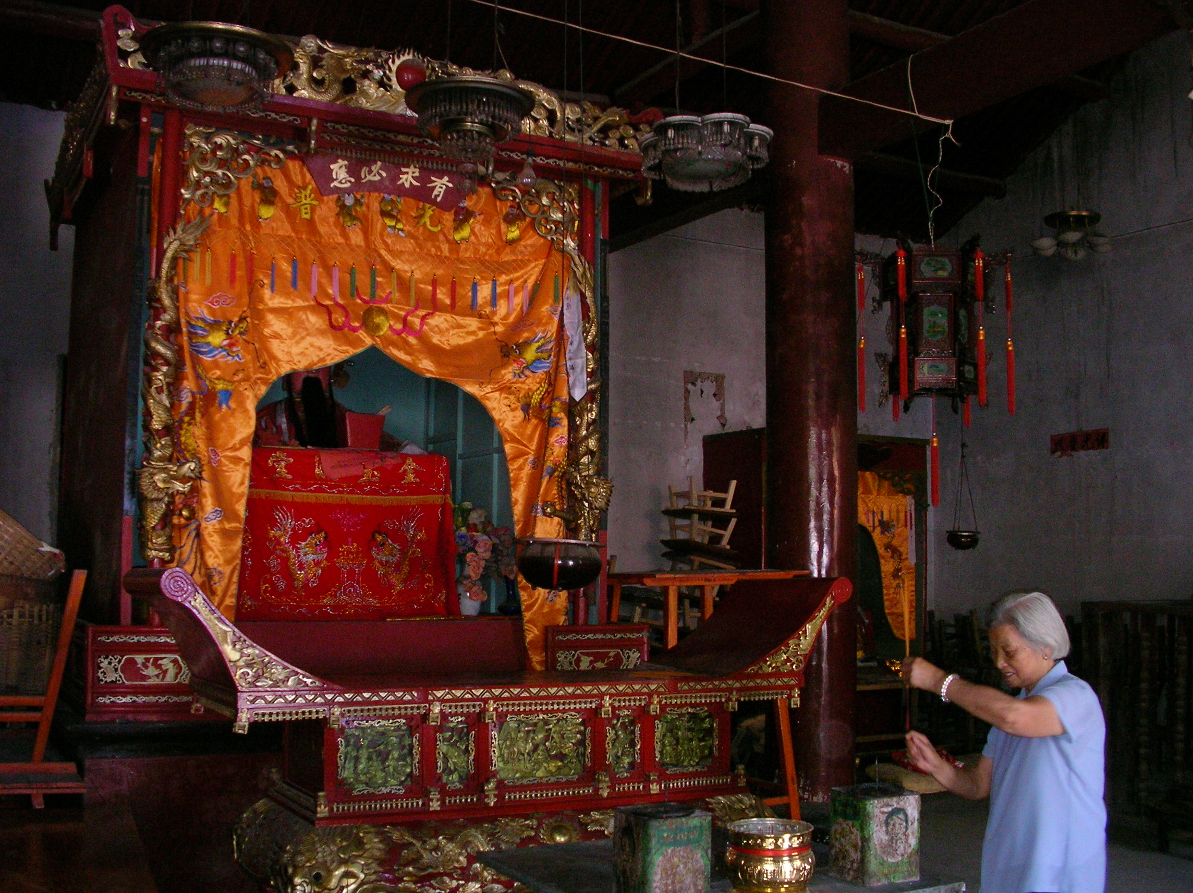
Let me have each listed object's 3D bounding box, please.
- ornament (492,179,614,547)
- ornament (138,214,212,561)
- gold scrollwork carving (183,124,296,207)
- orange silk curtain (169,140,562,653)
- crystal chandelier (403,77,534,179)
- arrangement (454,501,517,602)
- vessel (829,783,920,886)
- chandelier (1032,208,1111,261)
[{"bbox_3d":[-0.212,-0.391,6.442,0.641,1.885,0.260,3,-6,-27],"label":"ornament"},{"bbox_3d":[-1.788,-0.261,5.603,0.264,1.503,0.240,3,-6,-27],"label":"ornament"},{"bbox_3d":[-1.587,-1.213,5.833,0.491,0.376,0.080,3,-6,-27],"label":"gold scrollwork carving"},{"bbox_3d":[-0.990,-0.105,6.154,1.980,2.323,0.180,3,-6,-27],"label":"orange silk curtain"},{"bbox_3d":[-0.516,-1.270,5.349,0.530,0.360,0.530,0,-6,0],"label":"crystal chandelier"},{"bbox_3d":[-0.559,0.552,6.624,0.341,0.528,0.280,3,-6,-27],"label":"arrangement"},{"bbox_3d":[0.694,0.971,3.294,0.160,0.213,0.140,3,-6,-27],"label":"vessel"},{"bbox_3d":[2.909,-1.302,8.000,0.484,0.290,0.484,3,-6,-27],"label":"chandelier"}]

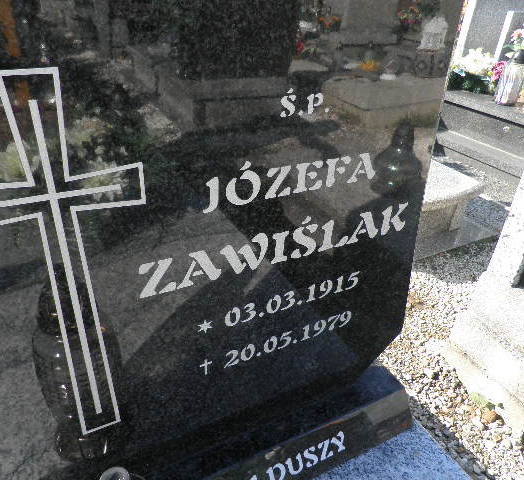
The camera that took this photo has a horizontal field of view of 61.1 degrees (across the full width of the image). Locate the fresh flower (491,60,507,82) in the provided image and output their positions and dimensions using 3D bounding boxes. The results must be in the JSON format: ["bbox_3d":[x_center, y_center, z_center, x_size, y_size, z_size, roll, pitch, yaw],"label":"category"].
[{"bbox_3d":[1.398,-0.987,2.600,0.105,0.110,0.095,16,35,23],"label":"fresh flower"}]

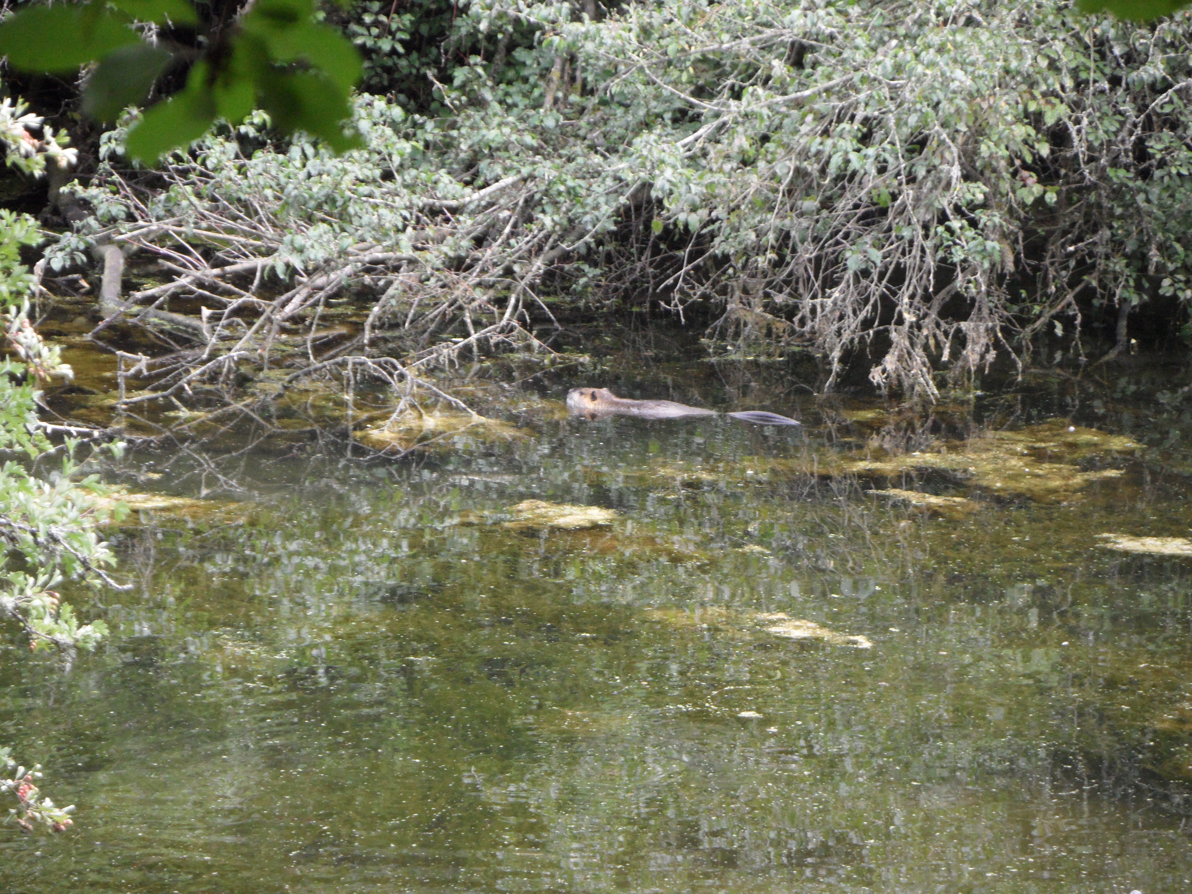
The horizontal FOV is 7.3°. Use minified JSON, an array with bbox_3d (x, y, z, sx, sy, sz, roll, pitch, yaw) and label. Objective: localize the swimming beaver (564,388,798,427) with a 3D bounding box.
[{"bbox_3d":[0.342,-0.086,36.500,1.000,0.240,0.300,4,10,22],"label":"swimming beaver"}]

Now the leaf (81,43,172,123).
[{"bbox_3d":[-0.277,-0.215,5.500,0.063,0.037,0.012,-36,3,-1],"label":"leaf"}]

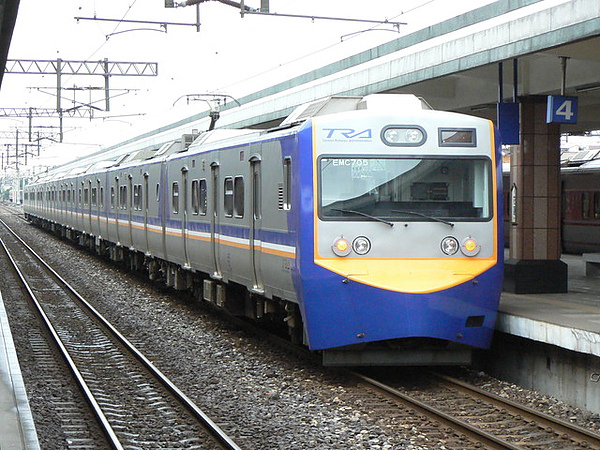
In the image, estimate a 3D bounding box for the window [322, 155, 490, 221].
[{"bbox_3d":[1.430,-0.496,26.860,2.380,0.870,0.130,0,-5,-9],"label":"window"}]

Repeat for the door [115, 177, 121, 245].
[{"bbox_3d":[-5.758,-0.457,62.343,0.100,2.030,1.250,0,1,-9],"label":"door"}]

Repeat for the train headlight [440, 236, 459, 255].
[{"bbox_3d":[2.040,0.280,26.968,0.250,0.250,0.100,0,1,-9],"label":"train headlight"}]

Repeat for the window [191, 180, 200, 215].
[{"bbox_3d":[-2.103,-0.553,39.768,0.070,0.700,1.170,0,1,-9],"label":"window"}]

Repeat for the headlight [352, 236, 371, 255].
[{"bbox_3d":[0.829,0.280,26.690,0.245,0.245,0.100,0,-5,-9],"label":"headlight"}]

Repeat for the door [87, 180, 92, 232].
[{"bbox_3d":[-8.238,-0.680,77.585,0.100,2.030,1.400,0,1,-9],"label":"door"}]

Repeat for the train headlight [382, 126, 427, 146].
[{"bbox_3d":[1.427,-1.209,26.989,0.620,0.285,0.120,0,1,-9],"label":"train headlight"}]

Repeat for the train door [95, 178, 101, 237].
[{"bbox_3d":[-7.395,-0.630,72.372,0.100,2.030,1.250,0,1,-9],"label":"train door"}]

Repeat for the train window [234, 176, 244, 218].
[{"bbox_3d":[-1.023,-0.469,33.286,0.060,0.706,1.250,0,1,-9],"label":"train window"}]

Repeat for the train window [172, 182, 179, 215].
[{"bbox_3d":[-2.741,-0.590,43.674,0.070,0.690,1.150,0,1,-9],"label":"train window"}]

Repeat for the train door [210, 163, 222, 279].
[{"bbox_3d":[-1.568,-0.084,36.746,0.100,2.070,1.420,0,1,-9],"label":"train door"}]

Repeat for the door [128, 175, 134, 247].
[{"bbox_3d":[-4.857,-0.411,56.823,0.100,2.030,1.250,0,1,-9],"label":"door"}]

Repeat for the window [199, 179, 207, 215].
[{"bbox_3d":[-1.905,-0.556,38.687,0.060,0.708,1.250,0,1,-9],"label":"window"}]

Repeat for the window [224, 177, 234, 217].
[{"bbox_3d":[-1.250,-0.498,34.675,0.060,0.717,1.250,0,1,-9],"label":"window"}]

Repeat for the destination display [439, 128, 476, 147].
[{"bbox_3d":[2.152,-1.192,27.043,0.530,0.265,0.100,0,-5,-9],"label":"destination display"}]

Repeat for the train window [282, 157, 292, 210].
[{"bbox_3d":[-0.179,-0.591,28.116,0.060,0.754,0.735,0,1,-9],"label":"train window"}]

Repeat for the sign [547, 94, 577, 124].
[{"bbox_3d":[3.799,-1.675,28.600,0.390,0.390,0.200,3,0,-12],"label":"sign"}]

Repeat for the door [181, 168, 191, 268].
[{"bbox_3d":[-2.438,-0.149,42.001,0.100,2.050,1.250,0,1,-9],"label":"door"}]

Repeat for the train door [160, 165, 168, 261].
[{"bbox_3d":[-3.201,-0.295,46.675,0.100,2.100,1.150,0,1,-9],"label":"train door"}]

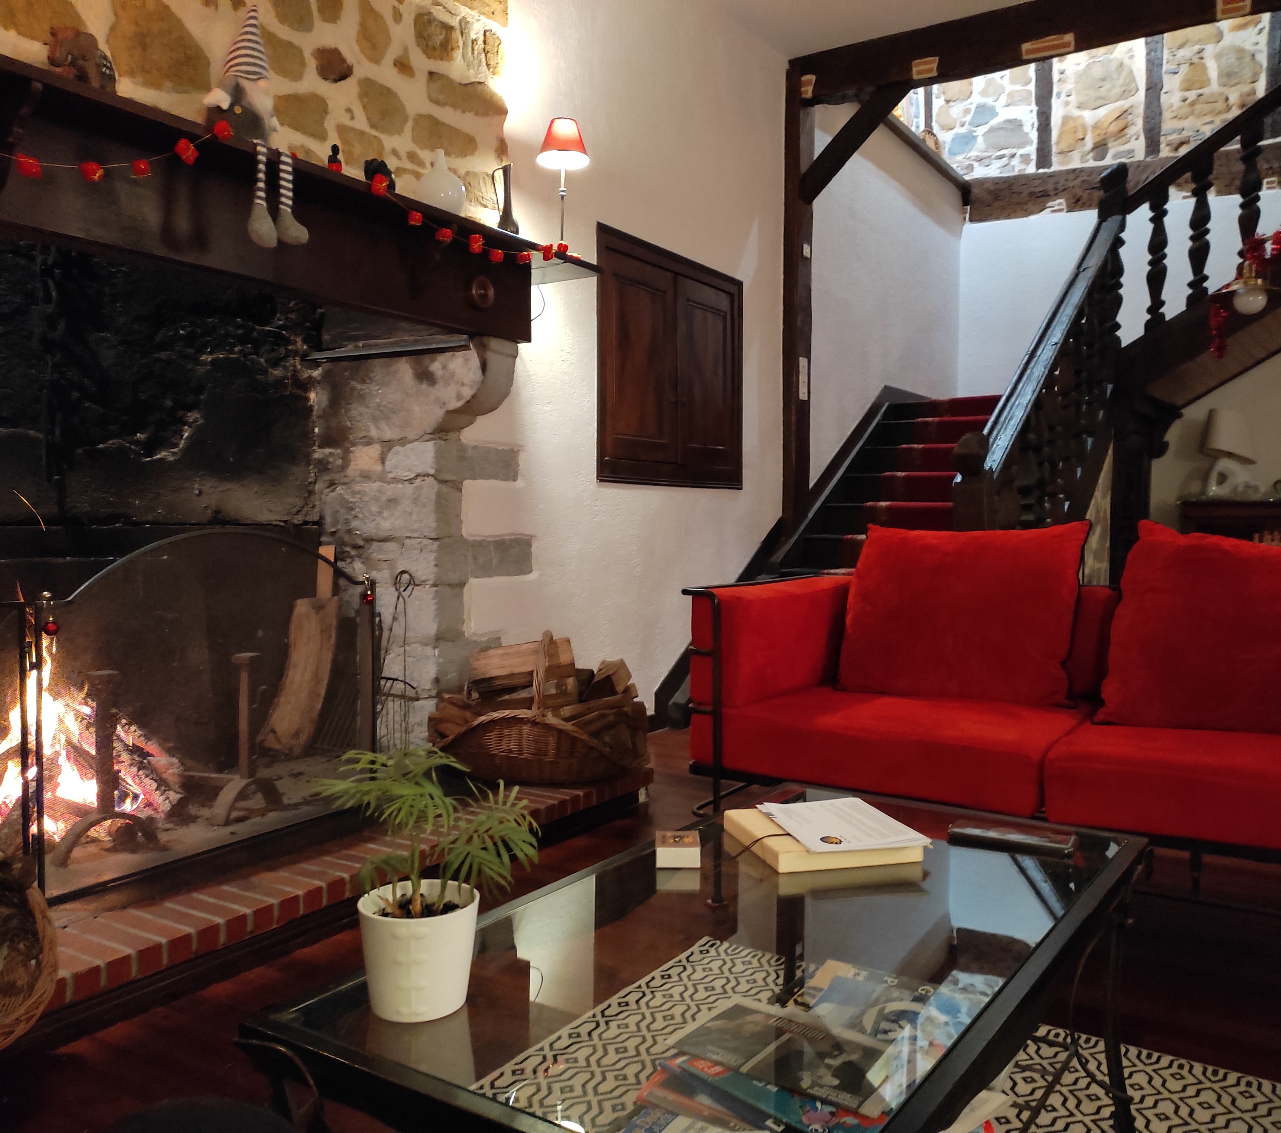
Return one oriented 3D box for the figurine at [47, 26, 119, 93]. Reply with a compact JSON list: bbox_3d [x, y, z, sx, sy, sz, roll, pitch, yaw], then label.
[{"bbox_3d":[-1.194,-1.079,2.424,0.085,0.120,0.125,1,2,23],"label":"figurine"}]

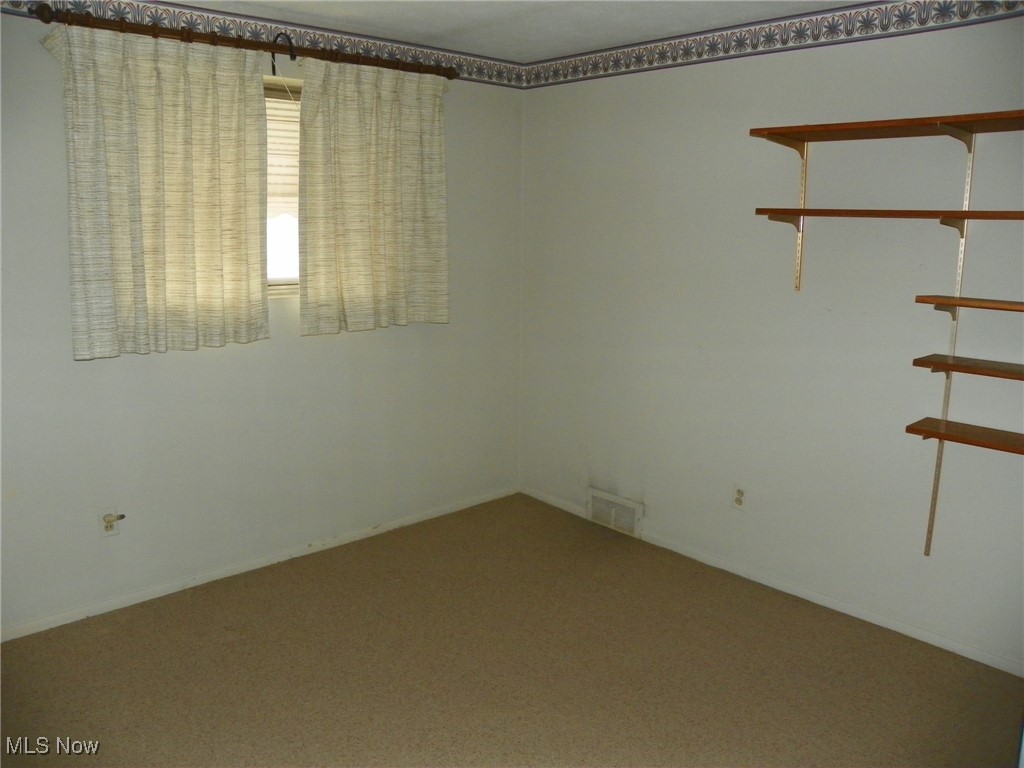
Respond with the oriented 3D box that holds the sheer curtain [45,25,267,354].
[{"bbox_3d":[-1.343,-0.725,3.039,0.760,1.185,0.120,-10,16,-39],"label":"sheer curtain"}]

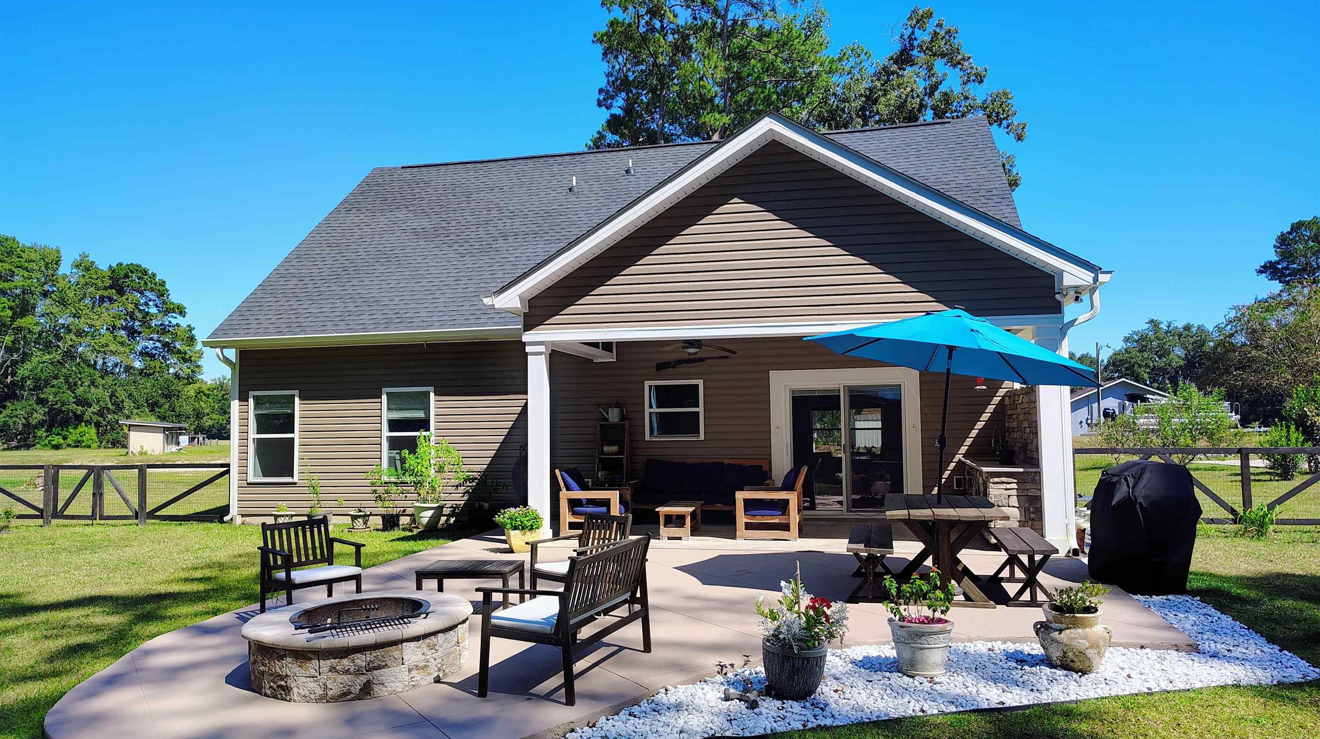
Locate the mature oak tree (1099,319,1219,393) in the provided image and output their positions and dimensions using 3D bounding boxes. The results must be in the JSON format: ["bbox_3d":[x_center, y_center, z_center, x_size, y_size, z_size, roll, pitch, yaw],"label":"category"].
[{"bbox_3d":[50.000,0.570,92.000,12.500,11.200,12.500,-1,-3,0],"label":"mature oak tree"}]

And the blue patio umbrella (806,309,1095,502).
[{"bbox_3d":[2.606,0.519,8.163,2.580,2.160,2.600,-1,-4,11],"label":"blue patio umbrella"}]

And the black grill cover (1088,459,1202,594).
[{"bbox_3d":[4.620,1.466,8.830,0.630,1.180,1.150,-1,-3,6],"label":"black grill cover"}]

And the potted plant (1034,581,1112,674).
[{"bbox_3d":[2.497,1.558,5.571,0.439,0.521,0.410,-1,-4,11],"label":"potted plant"}]

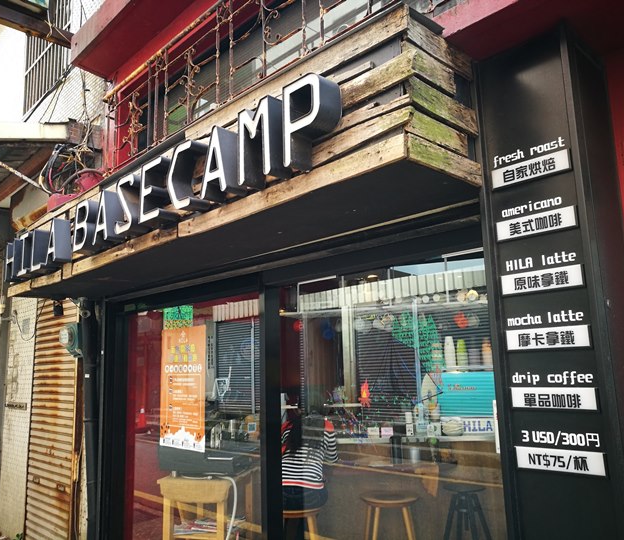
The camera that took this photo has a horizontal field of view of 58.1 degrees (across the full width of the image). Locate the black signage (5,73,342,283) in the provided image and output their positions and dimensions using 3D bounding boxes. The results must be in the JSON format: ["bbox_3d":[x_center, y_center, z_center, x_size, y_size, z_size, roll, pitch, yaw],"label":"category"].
[{"bbox_3d":[-1.140,-0.299,3.186,0.107,0.311,3.512,7,-13,-43],"label":"black signage"}]

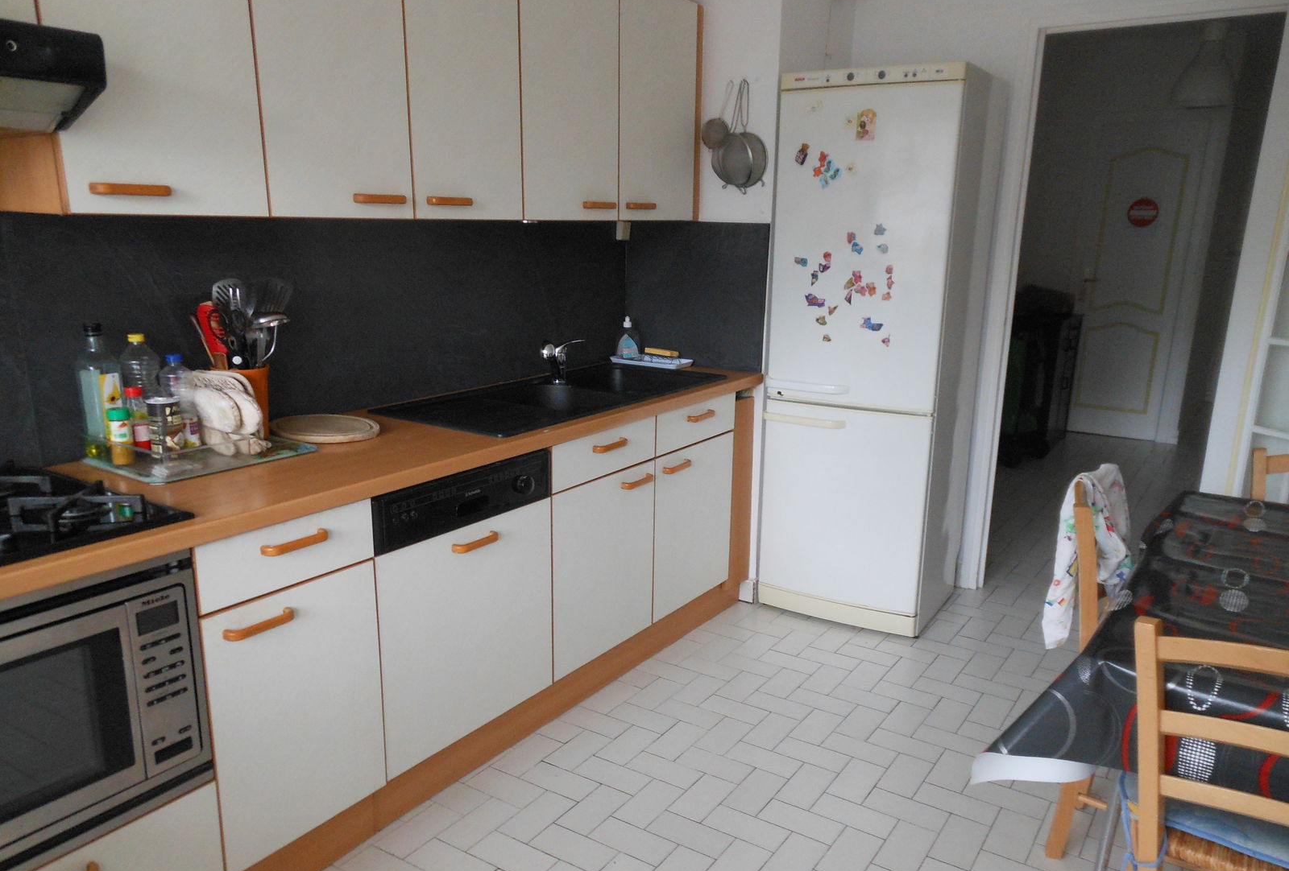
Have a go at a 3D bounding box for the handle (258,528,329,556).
[{"bbox_3d":[-0.696,0.214,1.867,0.032,0.020,0.145,10,16,34],"label":"handle"}]

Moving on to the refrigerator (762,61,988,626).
[{"bbox_3d":[0.850,-0.300,3.447,0.600,1.913,0.580,8,15,29],"label":"refrigerator"}]

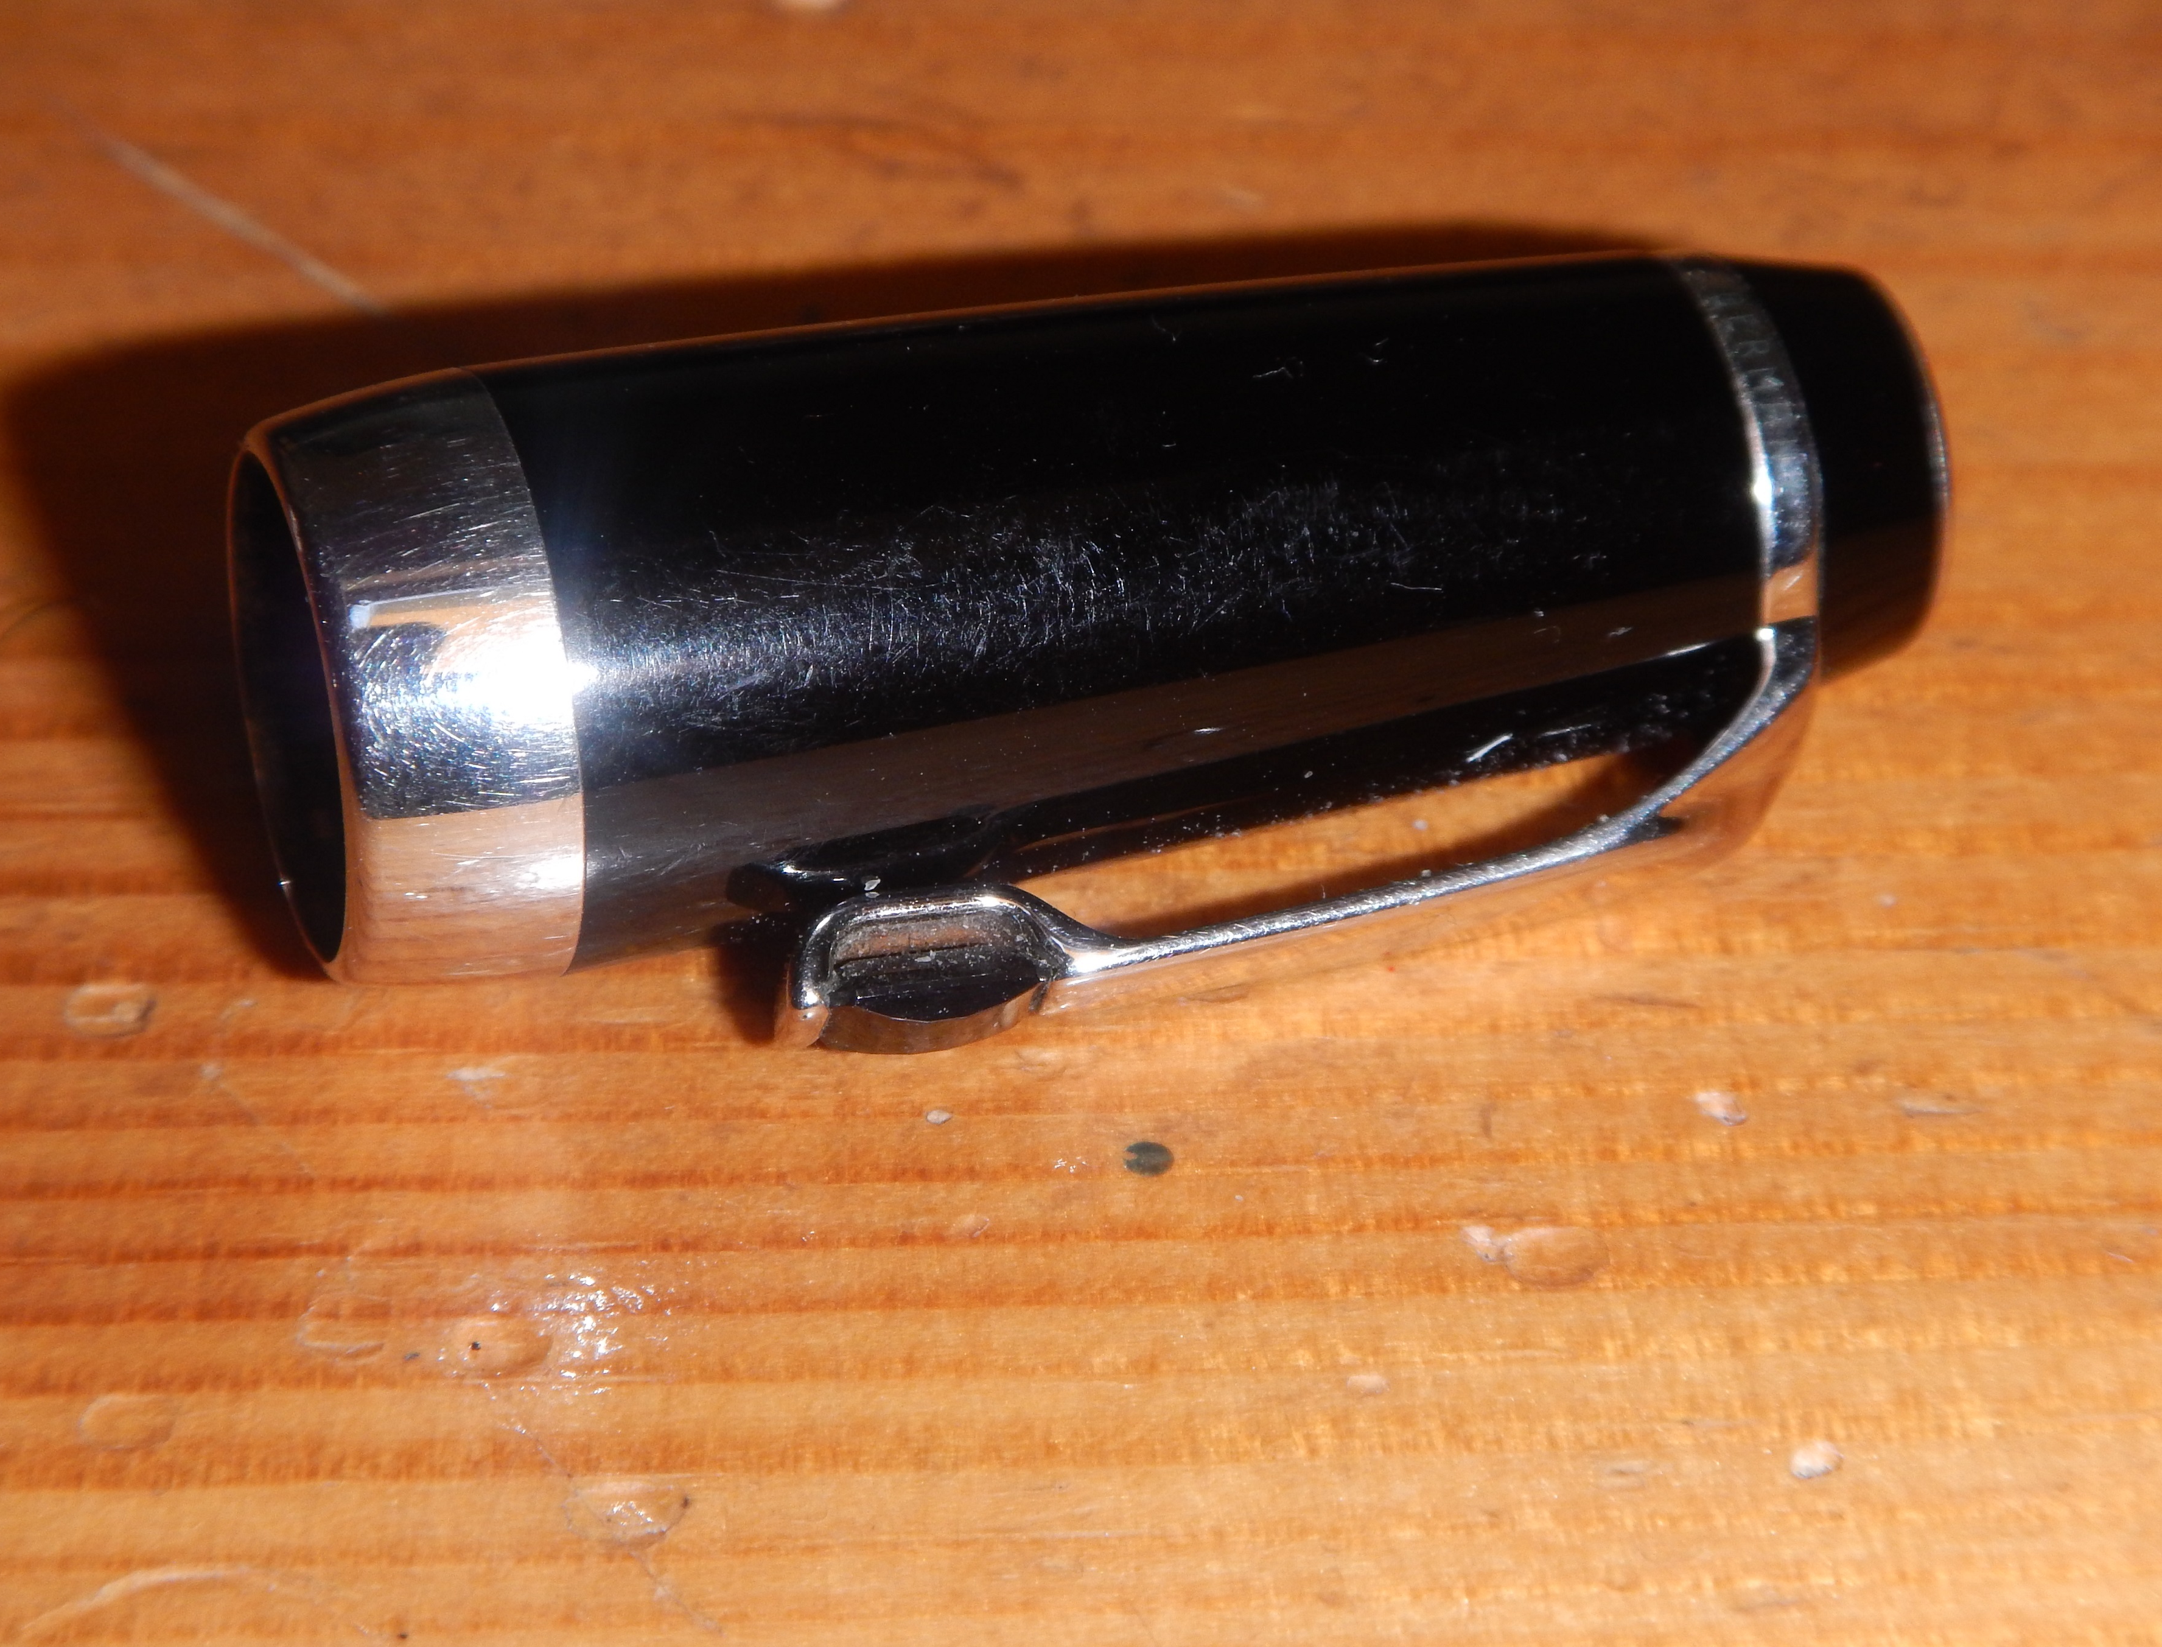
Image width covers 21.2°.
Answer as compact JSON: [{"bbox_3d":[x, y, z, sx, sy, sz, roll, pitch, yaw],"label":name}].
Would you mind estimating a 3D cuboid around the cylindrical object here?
[{"bbox_3d":[0.001,-0.006,0.136,0.040,0.014,0.014,-9,40,-17],"label":"cylindrical object"}]

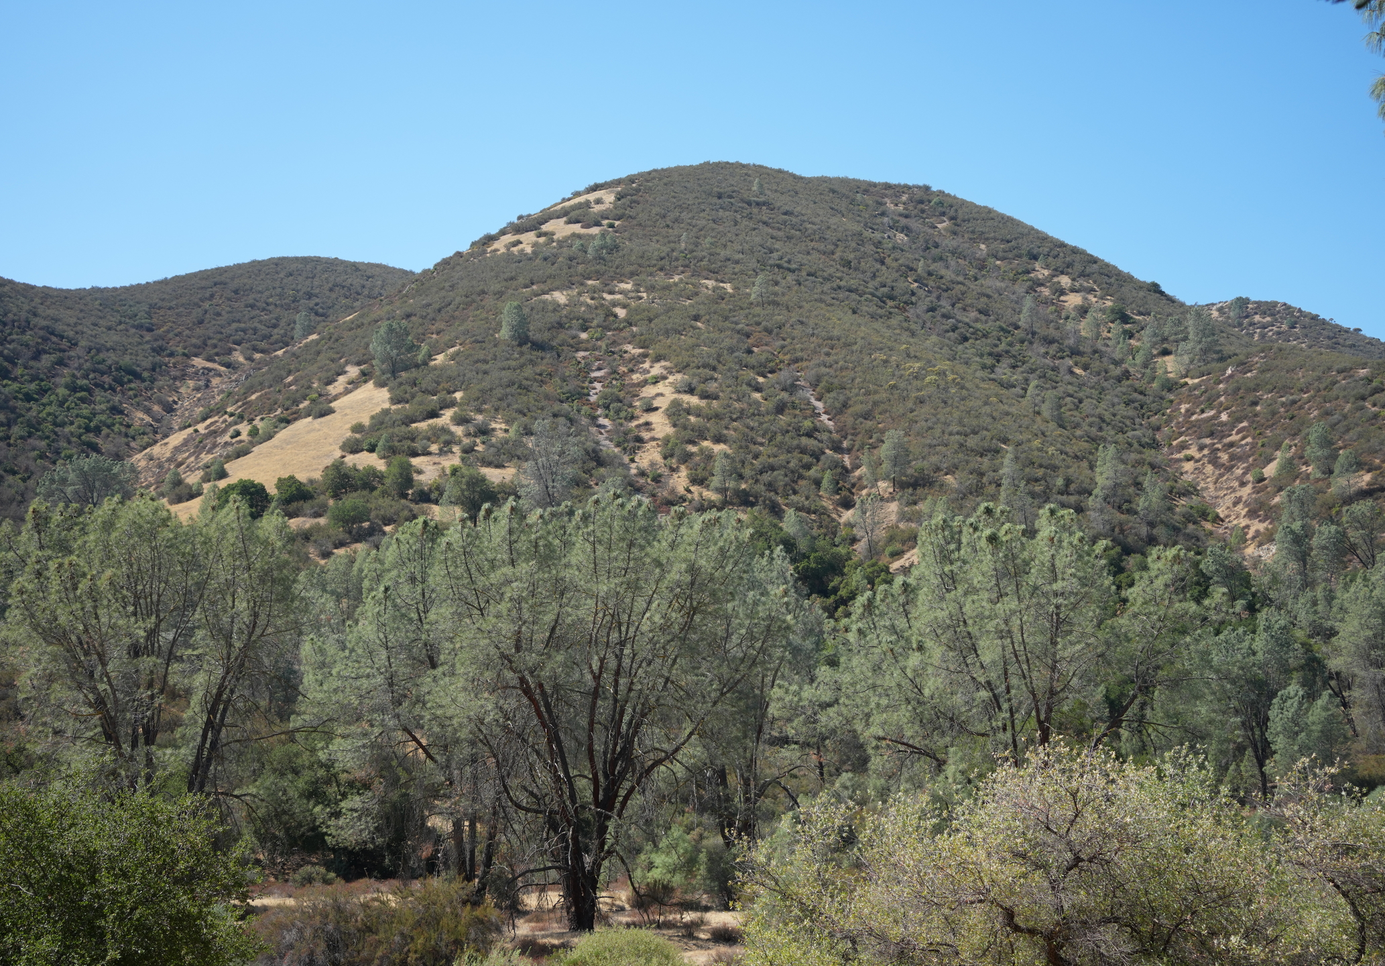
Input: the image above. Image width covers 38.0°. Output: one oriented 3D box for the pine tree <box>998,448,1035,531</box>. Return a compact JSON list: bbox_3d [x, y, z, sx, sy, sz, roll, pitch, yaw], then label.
[{"bbox_3d":[53.990,1.890,335.000,6.030,15.230,5.850,0,-8,0],"label":"pine tree"}]

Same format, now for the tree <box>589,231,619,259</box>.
[{"bbox_3d":[-25.890,-69.400,590.000,8.960,8.720,8.690,0,-8,0],"label":"tree"}]

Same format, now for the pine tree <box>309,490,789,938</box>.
[{"bbox_3d":[-4.050,6.872,60.000,14.242,12.545,12.500,0,-5,0],"label":"pine tree"}]

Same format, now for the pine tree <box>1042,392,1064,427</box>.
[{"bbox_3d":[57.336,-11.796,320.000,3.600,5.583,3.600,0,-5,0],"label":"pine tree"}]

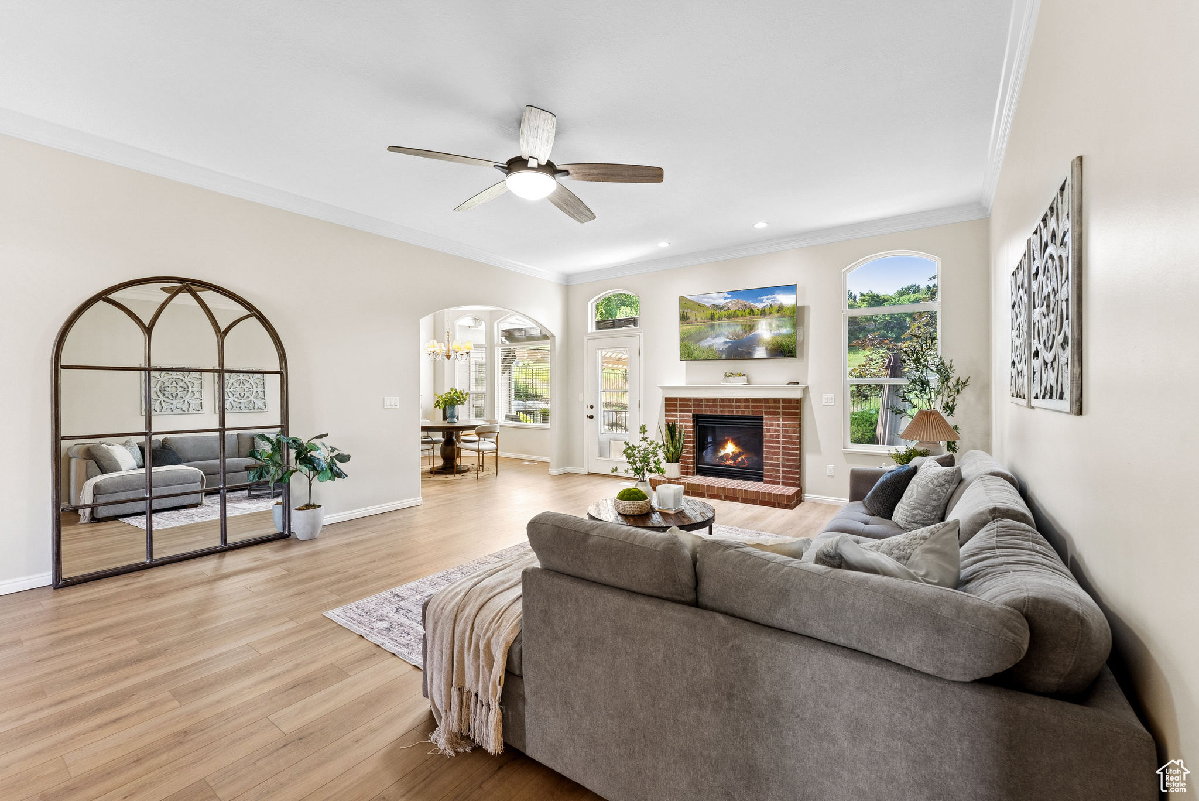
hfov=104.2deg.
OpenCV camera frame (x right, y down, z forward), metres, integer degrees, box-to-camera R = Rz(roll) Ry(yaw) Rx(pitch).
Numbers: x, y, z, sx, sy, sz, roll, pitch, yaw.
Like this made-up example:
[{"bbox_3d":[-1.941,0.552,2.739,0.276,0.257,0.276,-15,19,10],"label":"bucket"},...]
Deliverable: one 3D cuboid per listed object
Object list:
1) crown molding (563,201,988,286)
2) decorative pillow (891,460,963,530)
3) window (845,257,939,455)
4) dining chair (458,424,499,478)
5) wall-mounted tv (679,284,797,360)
[{"bbox_3d":[1.593,-1.834,5.839,5.080,0.130,0.110,0,1,33],"label":"crown molding"},{"bbox_3d":[1.935,0.555,2.760,0.160,0.450,0.430,29,10,15],"label":"decorative pillow"},{"bbox_3d":[2.960,-0.490,4.770,0.860,2.040,0.100,1,1,37],"label":"window"},{"bbox_3d":[-1.810,0.758,7.038,0.550,0.770,0.560,1,1,39],"label":"dining chair"},{"bbox_3d":[1.633,-0.909,5.644,1.420,0.820,0.070,0,6,33],"label":"wall-mounted tv"}]

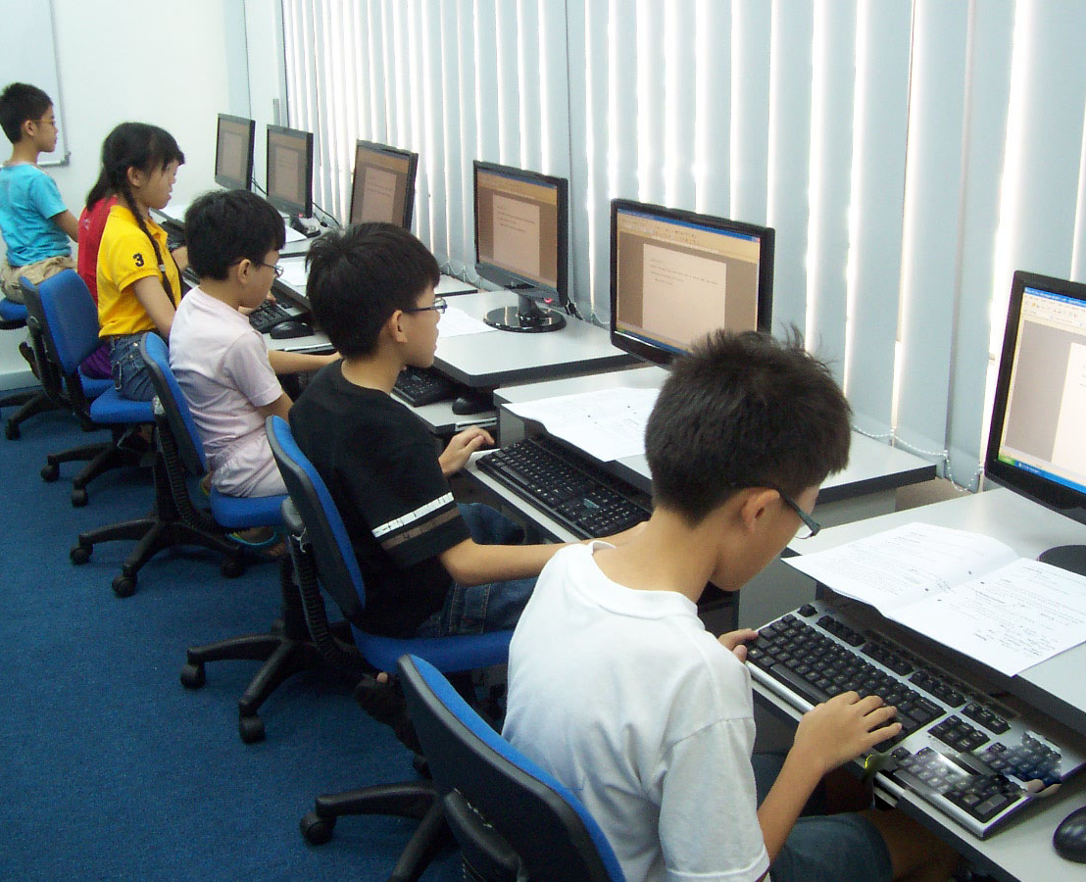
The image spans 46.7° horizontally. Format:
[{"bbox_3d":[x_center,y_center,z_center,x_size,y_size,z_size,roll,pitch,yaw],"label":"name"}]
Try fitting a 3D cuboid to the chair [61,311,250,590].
[{"bbox_3d":[-1.128,-0.059,3.598,0.590,0.870,0.560,-3,18,-6],"label":"chair"}]

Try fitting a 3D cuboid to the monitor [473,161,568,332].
[{"bbox_3d":[-0.031,-0.514,3.308,0.210,0.396,0.445,-11,21,-29],"label":"monitor"}]

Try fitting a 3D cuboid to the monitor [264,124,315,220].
[{"bbox_3d":[-0.962,-1.020,4.937,0.210,0.394,0.445,-12,21,-29],"label":"monitor"}]

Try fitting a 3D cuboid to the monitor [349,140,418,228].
[{"bbox_3d":[-0.500,-0.776,4.157,0.210,0.391,0.445,-11,20,-29],"label":"monitor"}]

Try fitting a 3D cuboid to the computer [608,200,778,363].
[{"bbox_3d":[0.313,-0.265,2.527,0.210,0.387,0.445,-13,21,-33],"label":"computer"}]

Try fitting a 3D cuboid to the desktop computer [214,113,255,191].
[{"bbox_3d":[-1.390,-1.292,5.813,0.210,0.391,0.445,-12,21,-30],"label":"desktop computer"}]

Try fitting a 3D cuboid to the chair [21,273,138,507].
[{"bbox_3d":[-1.475,-0.230,4.315,0.590,0.770,0.560,-10,20,-25],"label":"chair"}]

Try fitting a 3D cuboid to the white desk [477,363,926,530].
[{"bbox_3d":[0.240,0.329,2.525,0.570,0.740,0.844,-10,20,-25],"label":"white desk"}]

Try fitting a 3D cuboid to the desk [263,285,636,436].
[{"bbox_3d":[-0.199,0.067,3.366,0.570,0.740,0.846,-10,20,-25],"label":"desk"}]

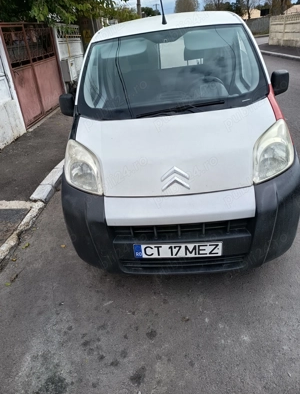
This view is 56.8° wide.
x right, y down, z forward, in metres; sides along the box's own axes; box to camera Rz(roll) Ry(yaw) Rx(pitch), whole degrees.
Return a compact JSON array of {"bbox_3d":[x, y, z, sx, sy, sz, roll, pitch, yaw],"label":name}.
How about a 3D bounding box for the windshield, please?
[{"bbox_3d":[0.139,-0.942,2.096,1.400,0.825,0.147,-4,-16,5],"label":"windshield"}]

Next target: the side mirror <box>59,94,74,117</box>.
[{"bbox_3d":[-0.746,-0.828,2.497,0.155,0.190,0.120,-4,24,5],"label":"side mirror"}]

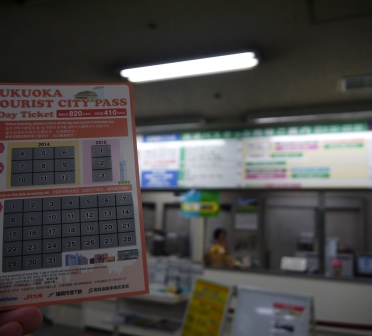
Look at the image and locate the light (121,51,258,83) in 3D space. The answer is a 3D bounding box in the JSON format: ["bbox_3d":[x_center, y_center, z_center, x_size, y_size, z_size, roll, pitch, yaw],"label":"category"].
[{"bbox_3d":[0.004,-0.850,3.070,1.230,0.080,0.200,-1,-4,22],"label":"light"}]

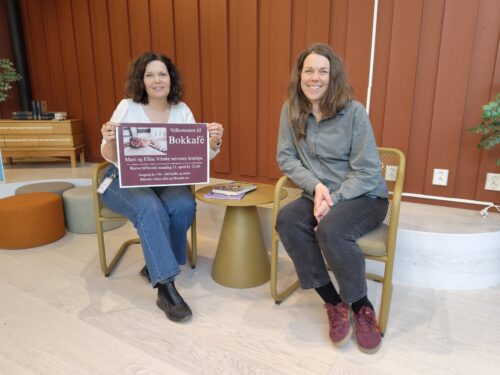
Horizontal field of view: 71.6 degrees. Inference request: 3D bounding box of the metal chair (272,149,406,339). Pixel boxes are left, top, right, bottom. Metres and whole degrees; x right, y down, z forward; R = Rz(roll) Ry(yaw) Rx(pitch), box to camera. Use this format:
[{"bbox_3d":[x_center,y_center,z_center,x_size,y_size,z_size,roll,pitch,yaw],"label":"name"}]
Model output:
[{"bbox_3d":[0.492,0.189,1.754,0.523,0.754,0.576,8,15,29],"label":"metal chair"}]

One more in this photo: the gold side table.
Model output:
[{"bbox_3d":[-0.044,0.274,1.973,0.504,0.485,0.504,0,13,0],"label":"gold side table"}]

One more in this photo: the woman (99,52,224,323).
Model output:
[{"bbox_3d":[-0.465,-0.076,1.823,0.620,1.234,0.837,-3,14,-14],"label":"woman"}]

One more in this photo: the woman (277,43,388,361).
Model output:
[{"bbox_3d":[0.394,-0.012,1.576,0.510,1.224,0.619,6,14,23],"label":"woman"}]

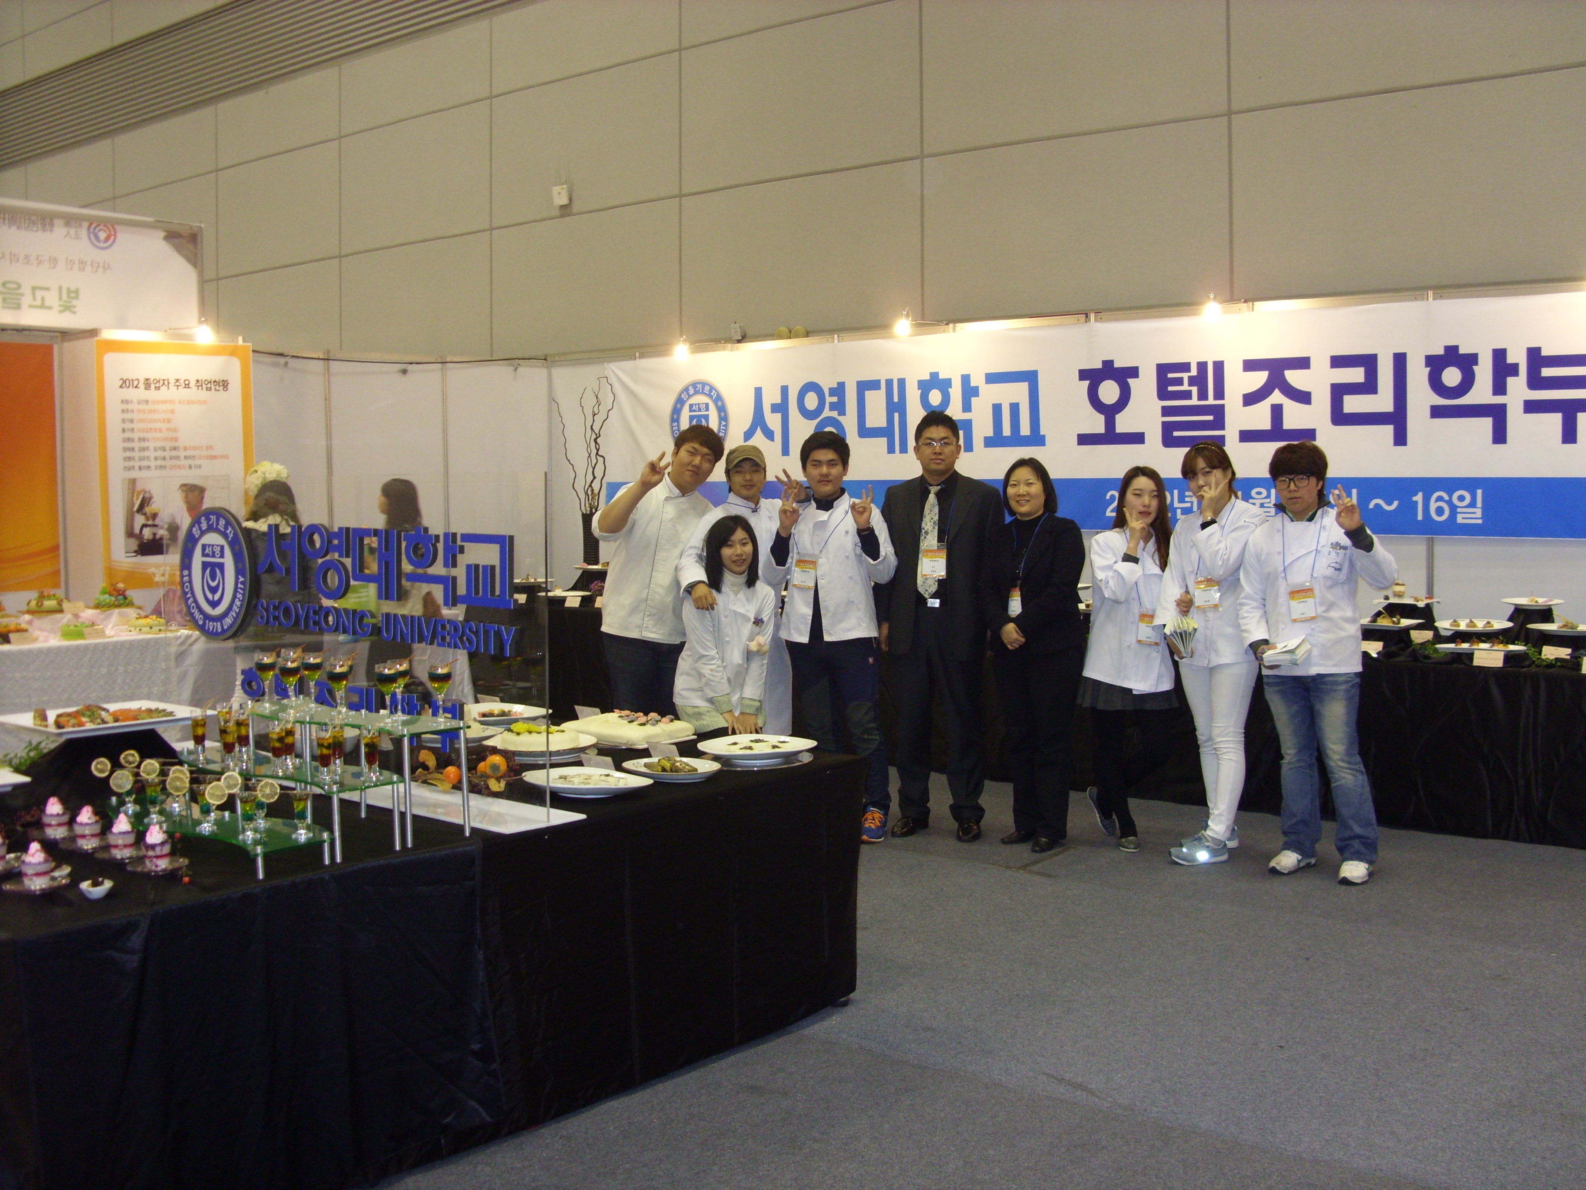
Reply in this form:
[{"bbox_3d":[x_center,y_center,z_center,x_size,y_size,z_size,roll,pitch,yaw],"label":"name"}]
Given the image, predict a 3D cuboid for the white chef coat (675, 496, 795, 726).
[{"bbox_3d":[-0.257,0.095,7.600,0.540,1.070,0.380,-1,4,-5],"label":"white chef coat"}]

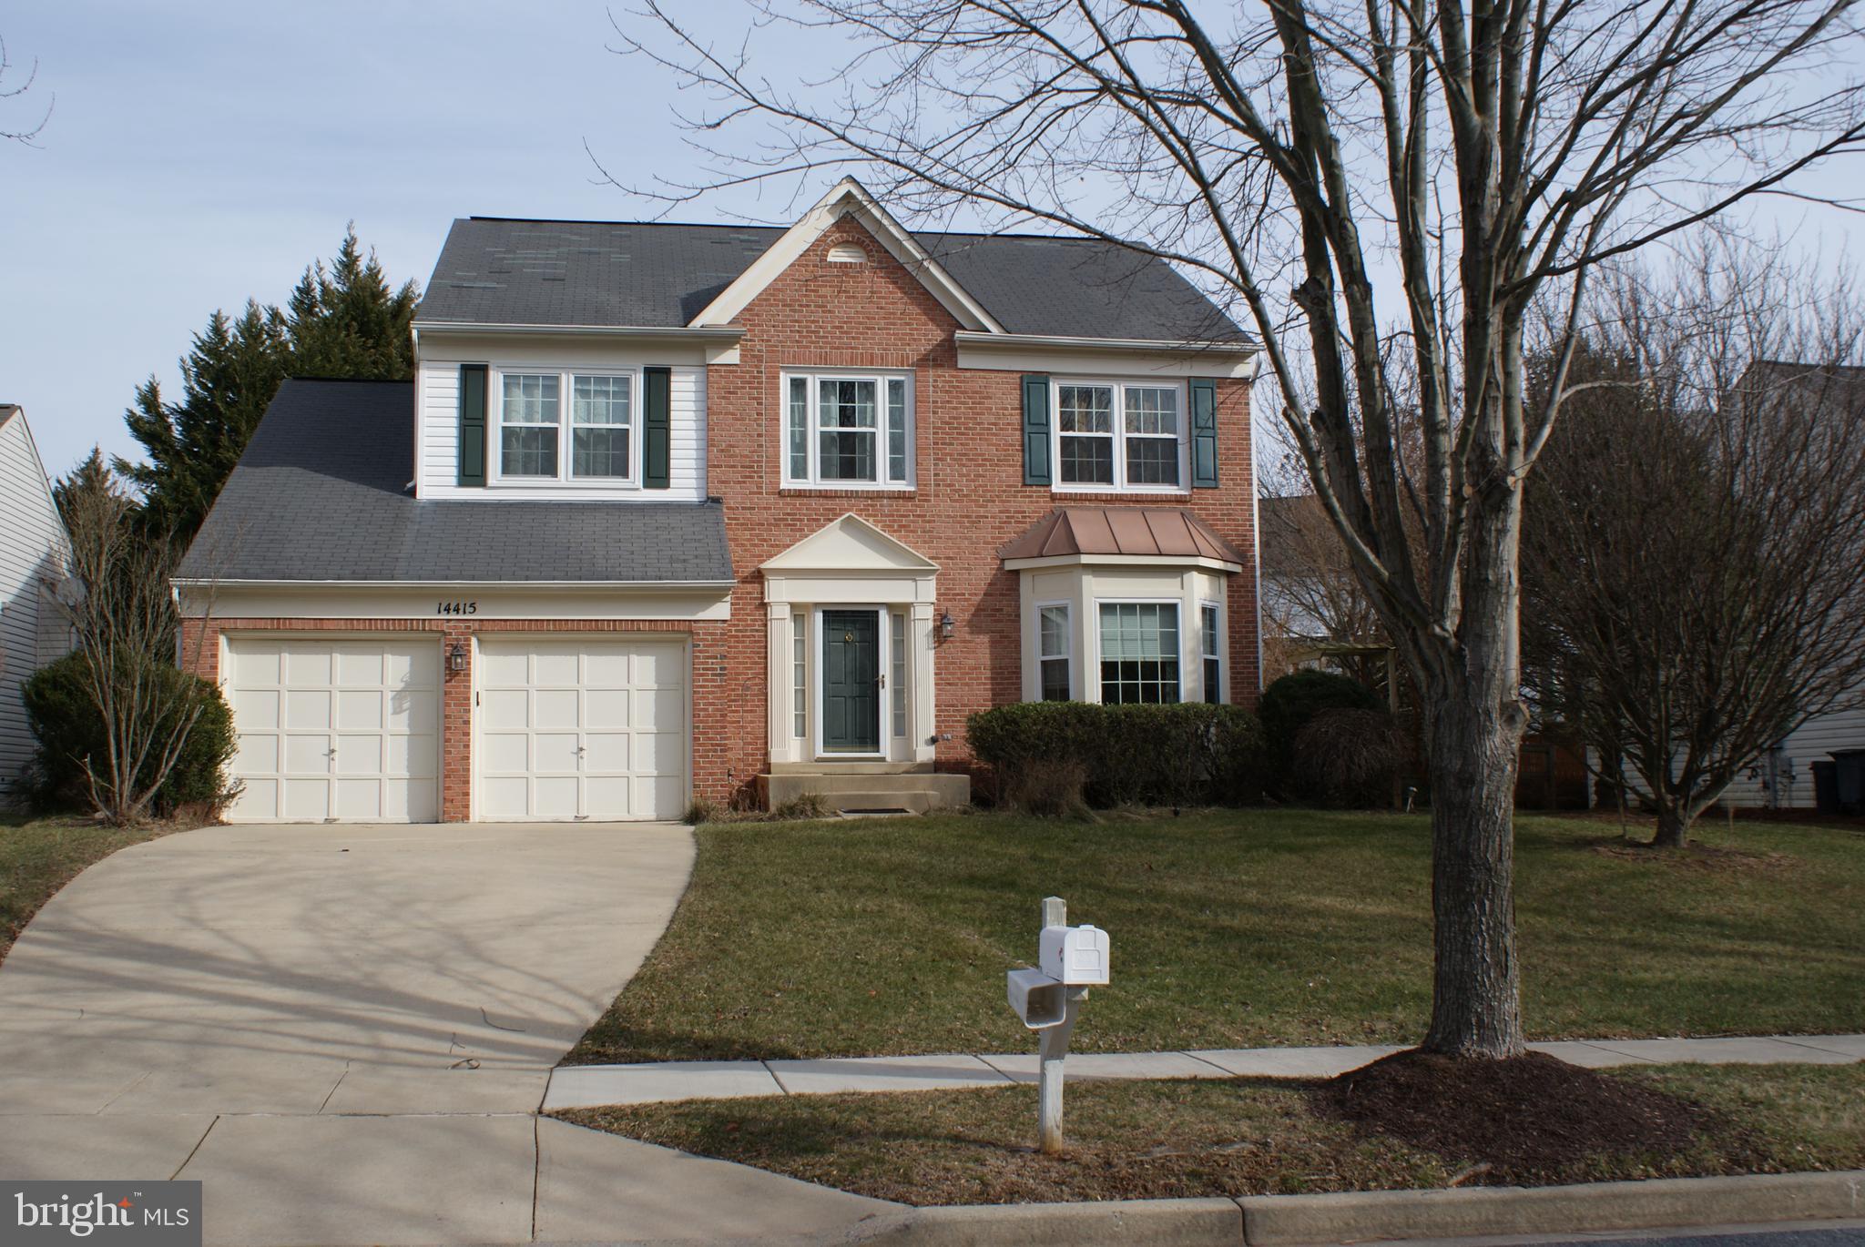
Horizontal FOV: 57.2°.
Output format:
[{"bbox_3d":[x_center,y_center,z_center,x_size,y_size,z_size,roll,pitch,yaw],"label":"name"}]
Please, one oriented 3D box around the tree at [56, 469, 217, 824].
[{"bbox_3d":[-8.514,0.242,18.300,1.720,3.850,1.700,0,-6,-8],"label":"tree"}]

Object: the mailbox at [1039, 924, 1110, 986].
[{"bbox_3d":[0.632,1.473,7.620,0.200,0.250,0.510,0,-6,-8],"label":"mailbox"}]

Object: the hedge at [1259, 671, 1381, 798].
[{"bbox_3d":[5.124,1.457,22.500,1.650,1.720,1.600,0,-6,-8],"label":"hedge"}]

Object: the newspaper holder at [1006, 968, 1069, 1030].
[{"bbox_3d":[0.465,1.690,7.640,0.175,0.185,0.420,0,-6,-8],"label":"newspaper holder"}]

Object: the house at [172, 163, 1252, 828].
[{"bbox_3d":[-2.693,-1.892,25.786,13.400,9.400,11.000,0,-6,-8],"label":"house"}]

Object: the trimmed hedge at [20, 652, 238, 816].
[{"bbox_3d":[-8.826,1.225,18.800,2.300,1.800,2.000,0,-6,-8],"label":"trimmed hedge"}]

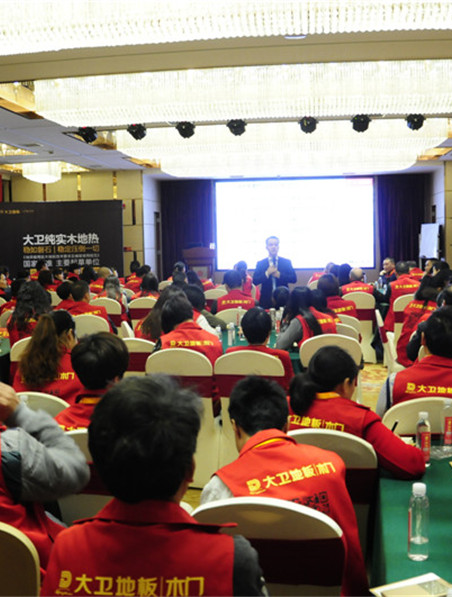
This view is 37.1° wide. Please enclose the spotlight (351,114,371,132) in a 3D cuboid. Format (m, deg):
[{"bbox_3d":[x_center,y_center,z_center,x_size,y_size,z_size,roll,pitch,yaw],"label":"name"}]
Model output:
[{"bbox_3d":[2.127,-2.749,10.600,0.300,0.270,0.280,0,5,8],"label":"spotlight"}]

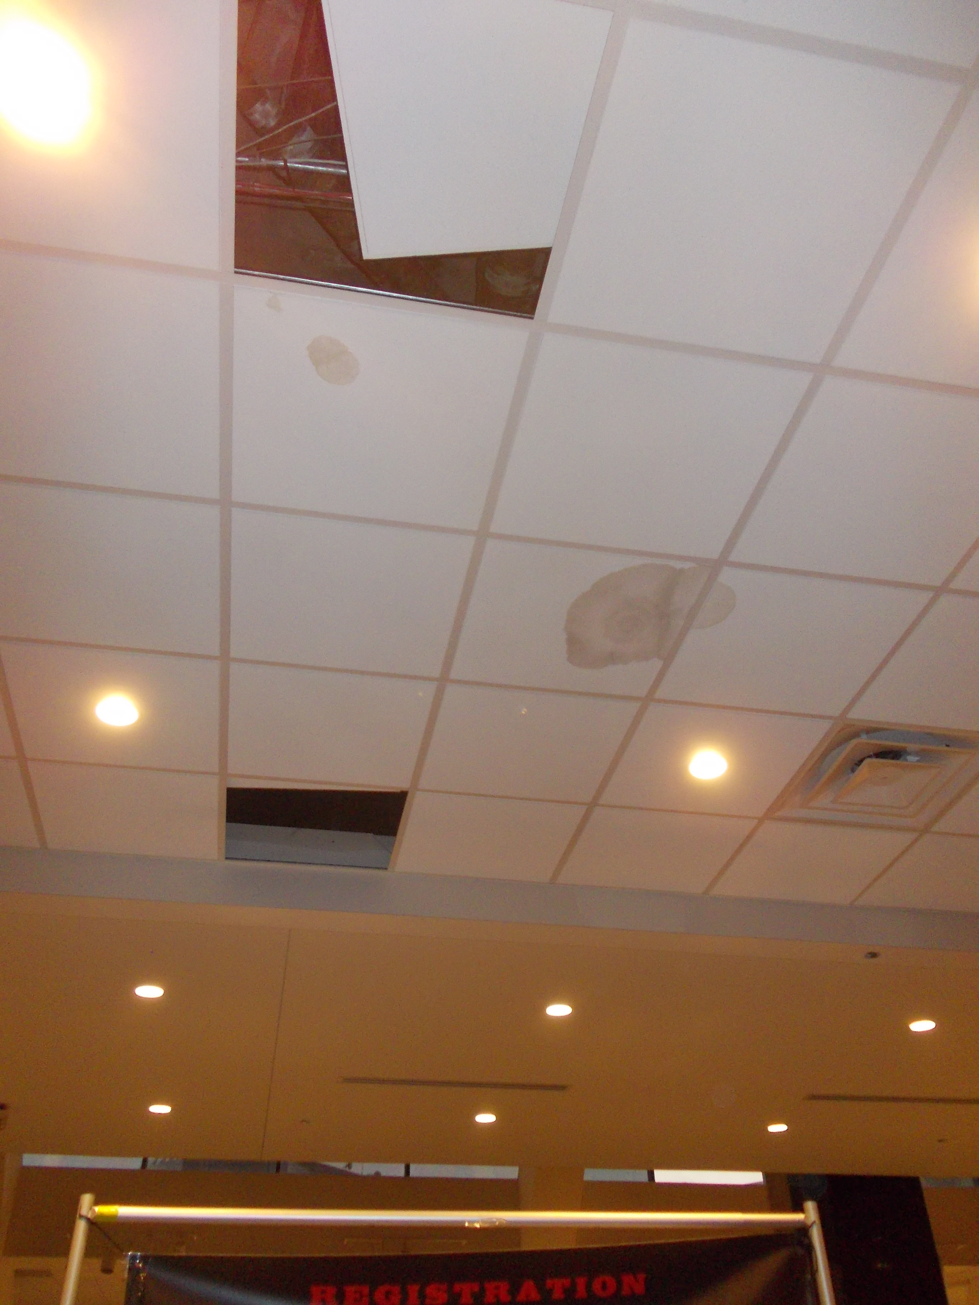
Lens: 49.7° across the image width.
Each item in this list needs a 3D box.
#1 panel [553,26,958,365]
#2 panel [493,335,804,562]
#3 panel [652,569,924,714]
[{"bbox_3d":[0.455,-0.817,1.947,0.600,0.022,0.590,6,-40,-10],"label":"panel"},{"bbox_3d":[0.341,-0.449,2.393,0.600,0.022,0.590,6,-40,-10],"label":"panel"},{"bbox_3d":[0.824,-0.019,2.941,0.600,0.022,0.590,6,-40,-10],"label":"panel"}]

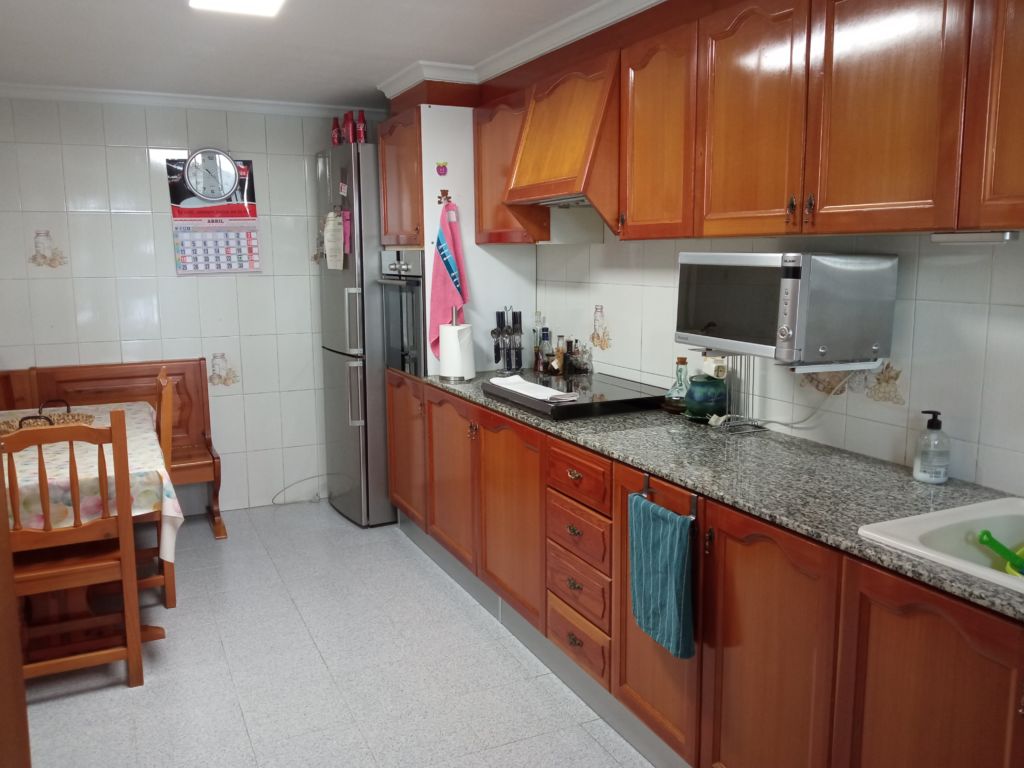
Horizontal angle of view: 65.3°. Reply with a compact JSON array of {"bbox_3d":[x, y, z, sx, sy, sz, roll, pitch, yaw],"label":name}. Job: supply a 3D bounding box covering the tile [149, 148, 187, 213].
[{"bbox_3d":[-1.802,-1.073,4.232,0.198,0.332,0.010,-5,10,-26],"label":"tile"}]

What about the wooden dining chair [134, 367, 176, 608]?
[{"bbox_3d":[-1.640,0.442,3.357,0.435,0.967,0.405,-5,10,-26],"label":"wooden dining chair"}]

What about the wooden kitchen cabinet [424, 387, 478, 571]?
[{"bbox_3d":[-0.008,0.368,3.574,0.580,0.700,0.605,-5,10,-26],"label":"wooden kitchen cabinet"}]

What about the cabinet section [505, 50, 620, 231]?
[{"bbox_3d":[0.302,-0.834,2.926,0.454,0.603,0.591,-5,10,-26],"label":"cabinet section"}]

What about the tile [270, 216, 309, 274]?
[{"bbox_3d":[-1.251,-0.781,4.513,0.200,0.333,0.010,-4,10,-22],"label":"tile"}]

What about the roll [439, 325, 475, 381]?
[{"bbox_3d":[-0.242,-0.139,3.515,0.144,0.230,0.144,0,9,0],"label":"roll"}]

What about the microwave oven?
[{"bbox_3d":[0.744,-0.227,2.245,0.345,0.268,0.485,-4,10,-24],"label":"microwave oven"}]

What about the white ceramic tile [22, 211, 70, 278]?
[{"bbox_3d":[-2.339,-0.698,4.023,0.200,0.334,0.010,-5,10,-26],"label":"white ceramic tile"}]

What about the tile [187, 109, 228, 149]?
[{"bbox_3d":[-1.622,-1.355,4.272,0.200,0.212,0.010,-5,10,-26],"label":"tile"}]

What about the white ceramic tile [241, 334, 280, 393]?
[{"bbox_3d":[-1.437,-0.112,4.562,0.198,0.332,0.010,-5,10,-26],"label":"white ceramic tile"}]

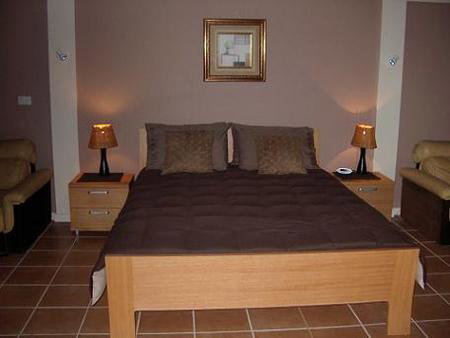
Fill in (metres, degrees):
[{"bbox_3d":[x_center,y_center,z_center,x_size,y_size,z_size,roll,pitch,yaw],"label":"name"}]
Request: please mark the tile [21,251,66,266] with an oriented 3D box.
[{"bbox_3d":[-1.365,0.678,3.738,0.320,0.010,0.320,0,12,-5],"label":"tile"}]

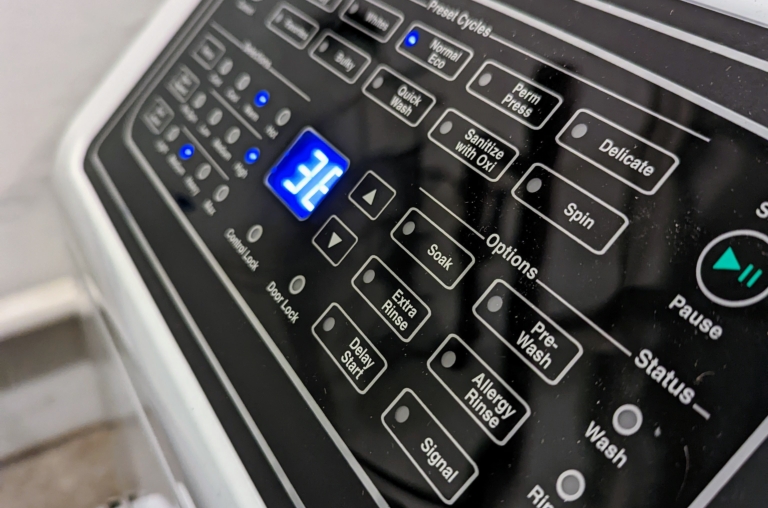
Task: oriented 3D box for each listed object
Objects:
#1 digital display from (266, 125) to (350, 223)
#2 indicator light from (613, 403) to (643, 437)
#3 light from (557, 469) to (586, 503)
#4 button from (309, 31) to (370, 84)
[{"bbox_3d":[-0.025,-0.026,0.227,0.024,0.004,0.030,-51,46,5],"label":"digital display"},{"bbox_3d":[0.047,0.032,0.137,0.006,0.003,0.006,-51,46,5],"label":"indicator light"},{"bbox_3d":[0.037,0.045,0.138,0.006,0.003,0.006,-51,46,5],"label":"light"},{"bbox_3d":[-0.015,-0.067,0.241,0.011,0.003,0.032,-51,46,5],"label":"button"}]

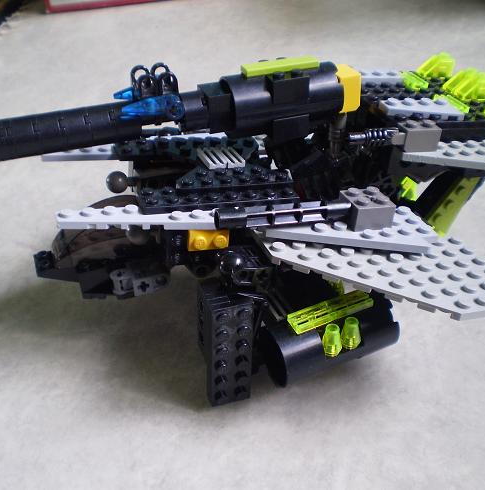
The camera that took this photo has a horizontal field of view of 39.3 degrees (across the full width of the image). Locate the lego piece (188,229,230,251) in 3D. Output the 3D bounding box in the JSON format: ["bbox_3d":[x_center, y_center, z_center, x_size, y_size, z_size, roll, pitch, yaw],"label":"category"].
[{"bbox_3d":[-0.013,-0.002,0.258,0.016,0.008,0.005,-6,31,-19],"label":"lego piece"}]

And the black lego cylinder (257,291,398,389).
[{"bbox_3d":[0.033,0.035,0.263,0.048,0.026,0.025,-18,41,-17],"label":"black lego cylinder"}]

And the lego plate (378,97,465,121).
[{"bbox_3d":[0.076,-0.057,0.287,0.032,0.005,0.016,-5,33,-18],"label":"lego plate"}]

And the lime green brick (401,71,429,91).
[{"bbox_3d":[0.082,-0.079,0.327,0.008,0.003,0.016,-5,32,-19],"label":"lime green brick"}]

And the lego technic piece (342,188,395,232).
[{"bbox_3d":[0.049,-0.014,0.268,0.016,0.011,0.016,-5,30,-19],"label":"lego technic piece"}]

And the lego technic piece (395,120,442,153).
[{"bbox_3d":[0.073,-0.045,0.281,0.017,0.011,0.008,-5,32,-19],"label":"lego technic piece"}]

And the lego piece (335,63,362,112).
[{"bbox_3d":[0.044,-0.068,0.297,0.012,0.016,0.016,-12,33,-13],"label":"lego piece"}]

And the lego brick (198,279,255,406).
[{"bbox_3d":[-0.006,0.040,0.271,0.016,0.048,0.018,-9,33,-16],"label":"lego brick"}]

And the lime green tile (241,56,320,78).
[{"bbox_3d":[0.016,-0.076,0.288,0.032,0.003,0.008,-12,34,-15],"label":"lime green tile"}]

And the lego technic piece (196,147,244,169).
[{"bbox_3d":[-0.009,-0.039,0.302,0.016,0.003,0.016,-6,31,-19],"label":"lego technic piece"}]

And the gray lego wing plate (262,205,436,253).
[{"bbox_3d":[0.041,-0.004,0.252,0.064,0.005,0.032,-5,31,-18],"label":"gray lego wing plate"}]

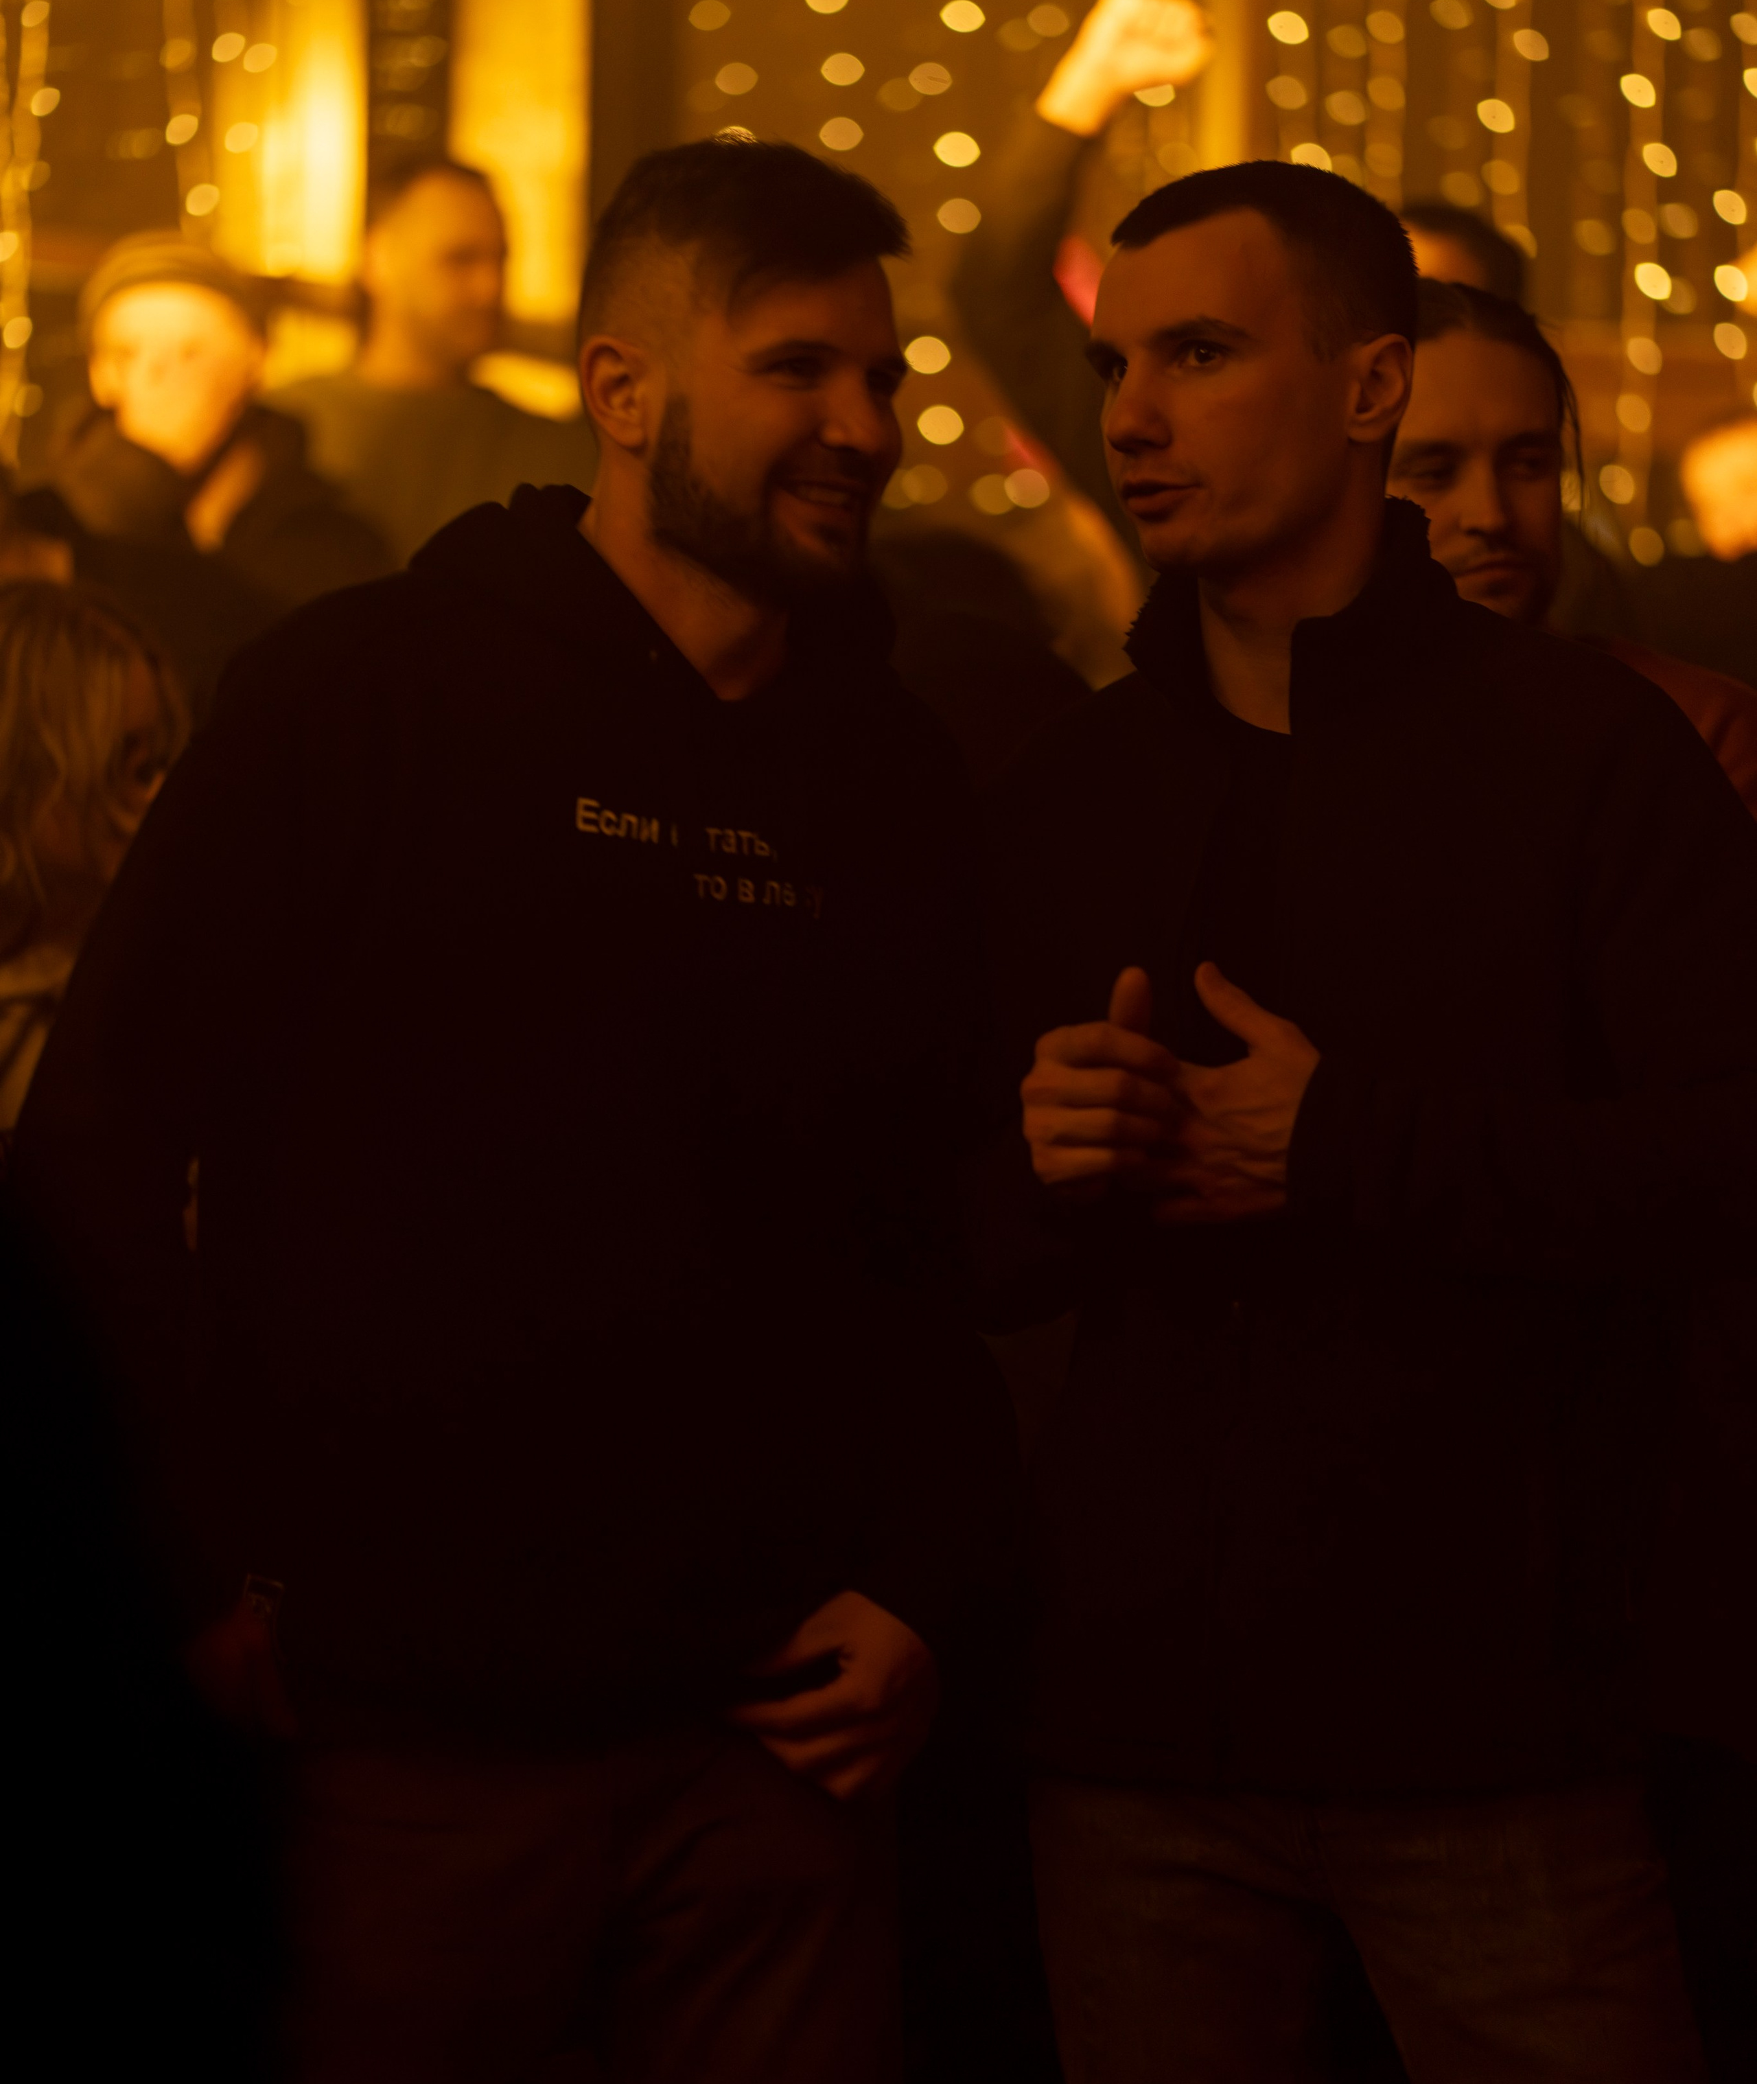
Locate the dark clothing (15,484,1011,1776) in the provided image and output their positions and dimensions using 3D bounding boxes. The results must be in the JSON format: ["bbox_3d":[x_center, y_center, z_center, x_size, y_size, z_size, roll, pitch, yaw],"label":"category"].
[{"bbox_3d":[-0.199,0.040,3.420,0.550,0.670,0.350,-3,6,-25],"label":"dark clothing"}]

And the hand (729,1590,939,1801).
[{"bbox_3d":[-0.024,0.353,3.360,0.110,0.115,0.090,-2,6,-20],"label":"hand"}]

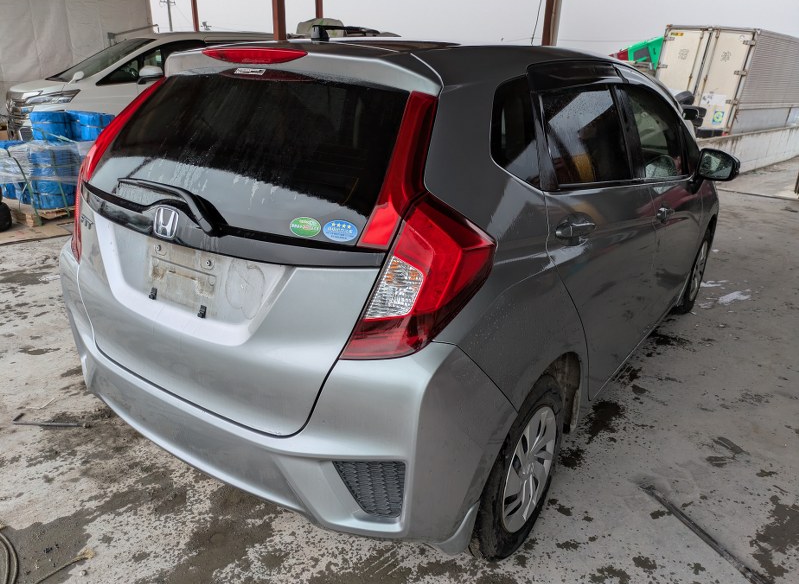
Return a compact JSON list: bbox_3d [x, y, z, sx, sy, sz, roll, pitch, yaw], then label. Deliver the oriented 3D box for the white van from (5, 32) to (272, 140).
[{"bbox_3d":[-3.500,-3.173,9.297,4.900,1.900,1.870,-15,26,-39],"label":"white van"}]

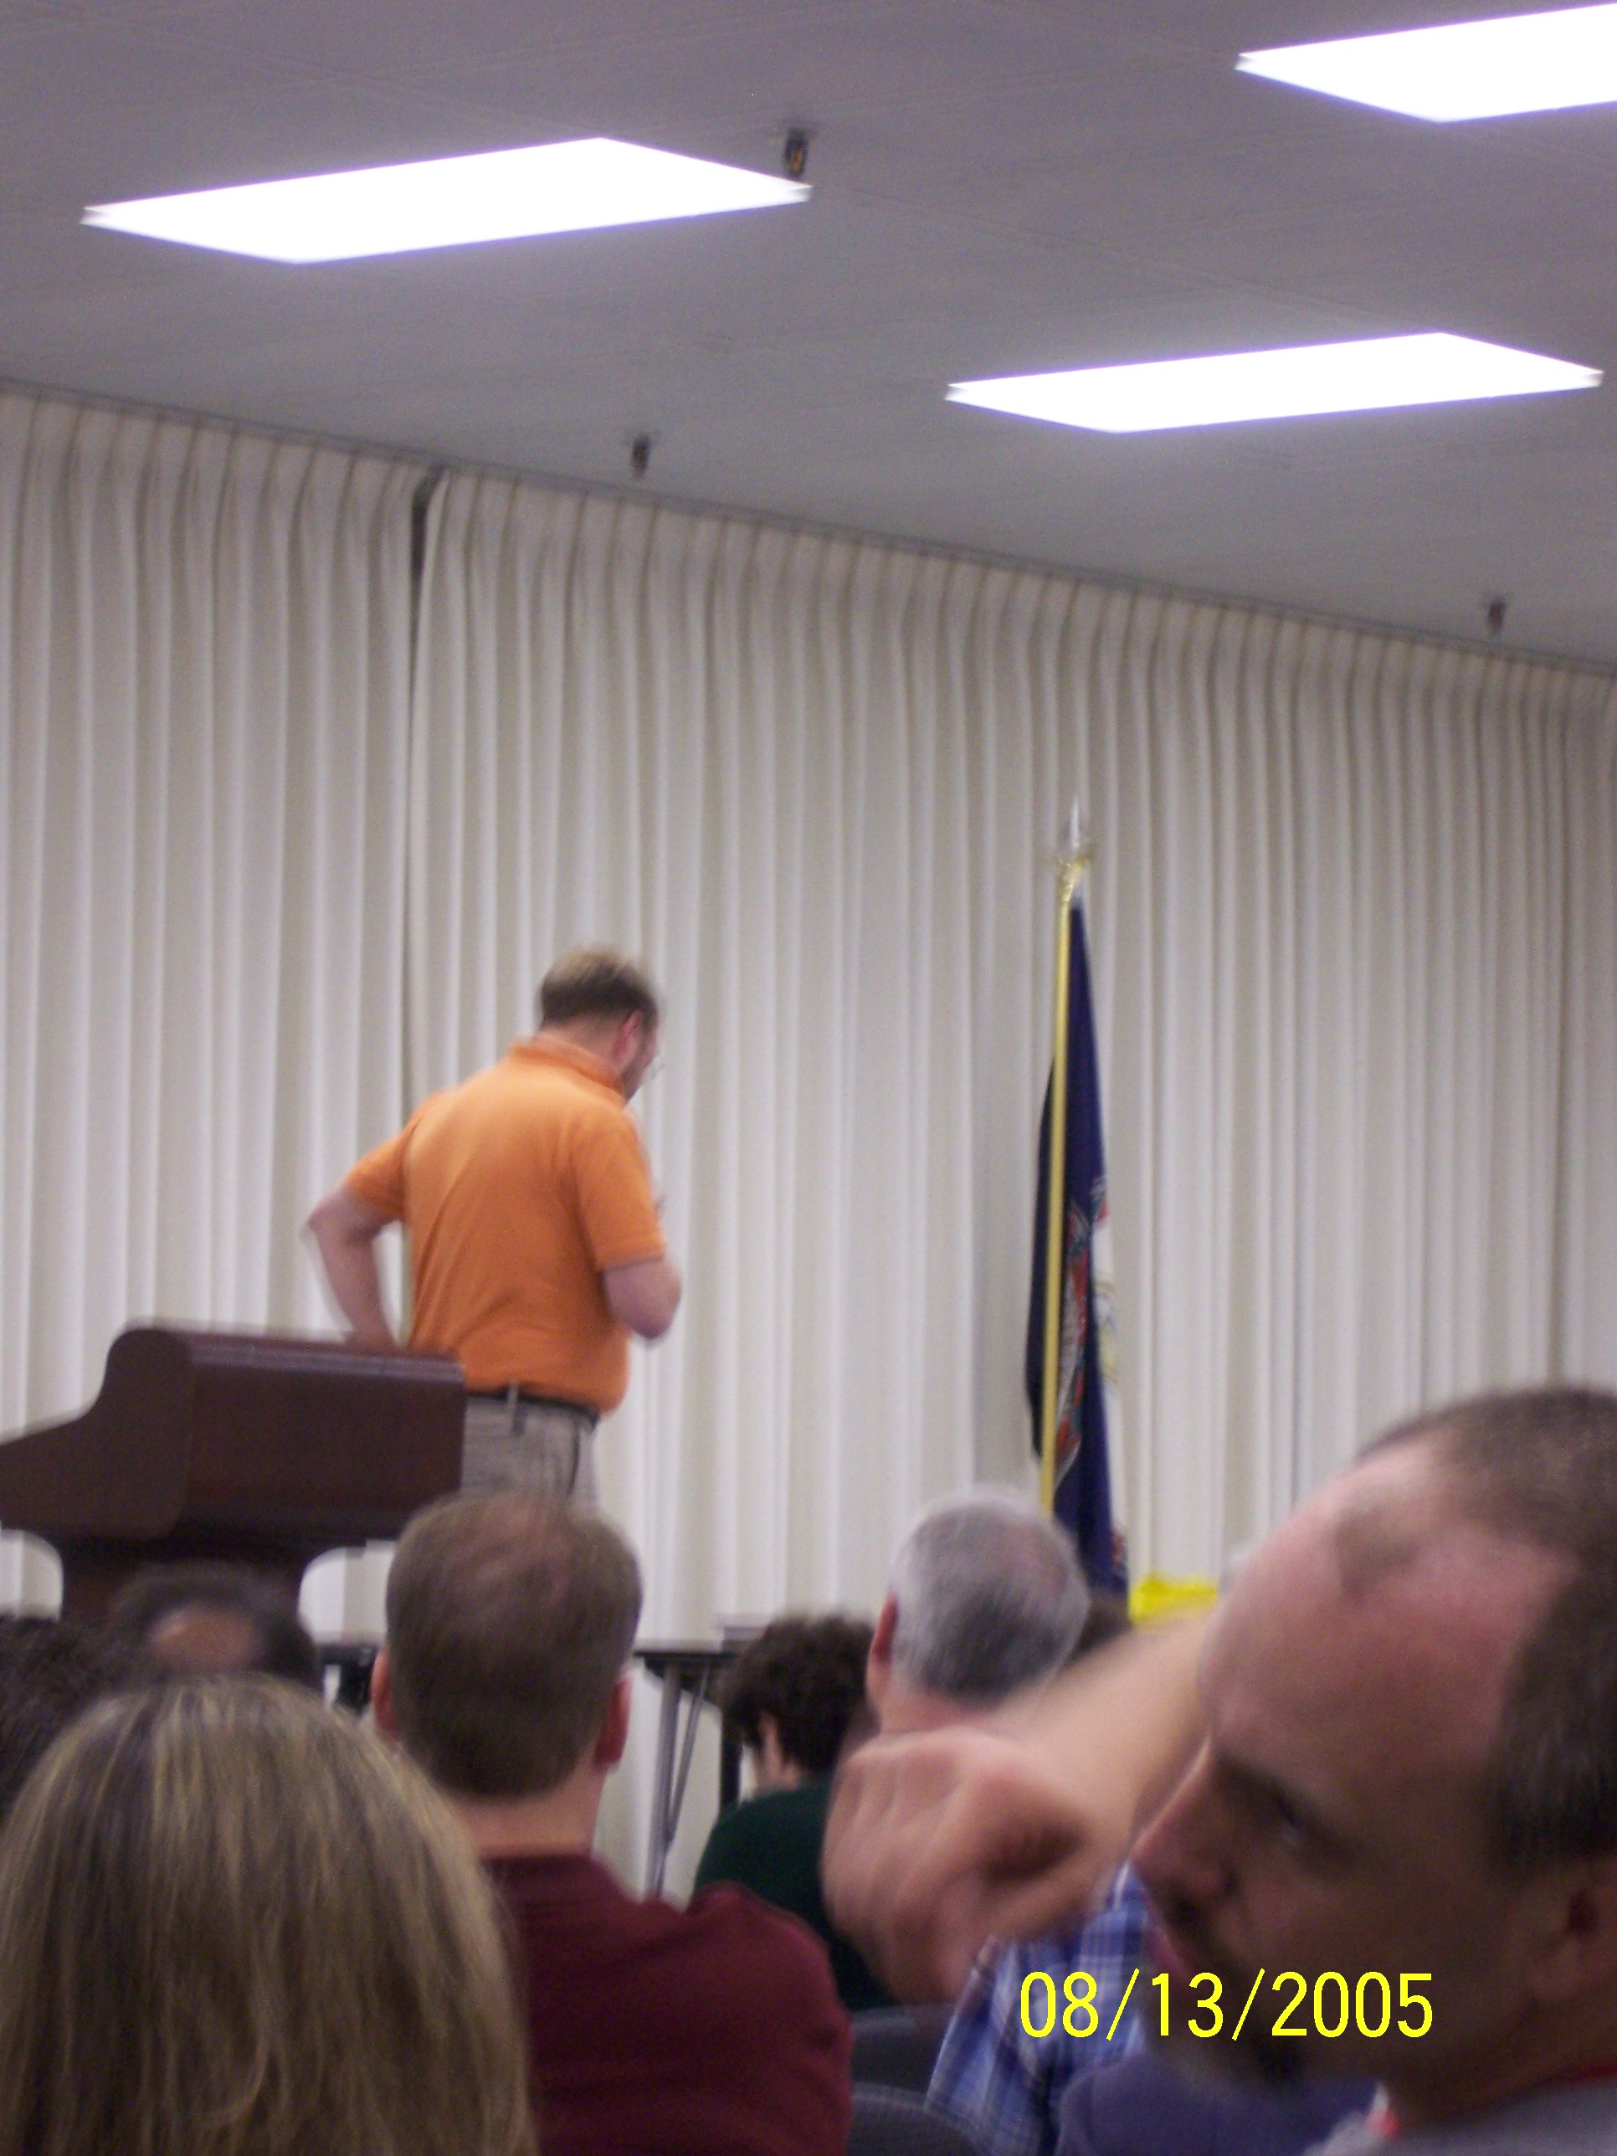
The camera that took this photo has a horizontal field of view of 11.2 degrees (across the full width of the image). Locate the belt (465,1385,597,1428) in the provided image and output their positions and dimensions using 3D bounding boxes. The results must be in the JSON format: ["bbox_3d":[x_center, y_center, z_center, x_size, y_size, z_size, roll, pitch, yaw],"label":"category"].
[{"bbox_3d":[-0.469,0.503,12.600,0.280,0.060,0.360,3,-5,-35],"label":"belt"}]

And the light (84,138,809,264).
[{"bbox_3d":[-0.623,-1.510,13.987,1.190,0.080,0.590,-2,-5,39],"label":"light"}]

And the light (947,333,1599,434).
[{"bbox_3d":[0.898,-1.364,15.888,1.190,0.080,0.590,-2,-5,39],"label":"light"}]

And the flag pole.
[{"bbox_3d":[0.533,0.688,18.015,0.080,2.583,0.080,0,-5,39],"label":"flag pole"}]

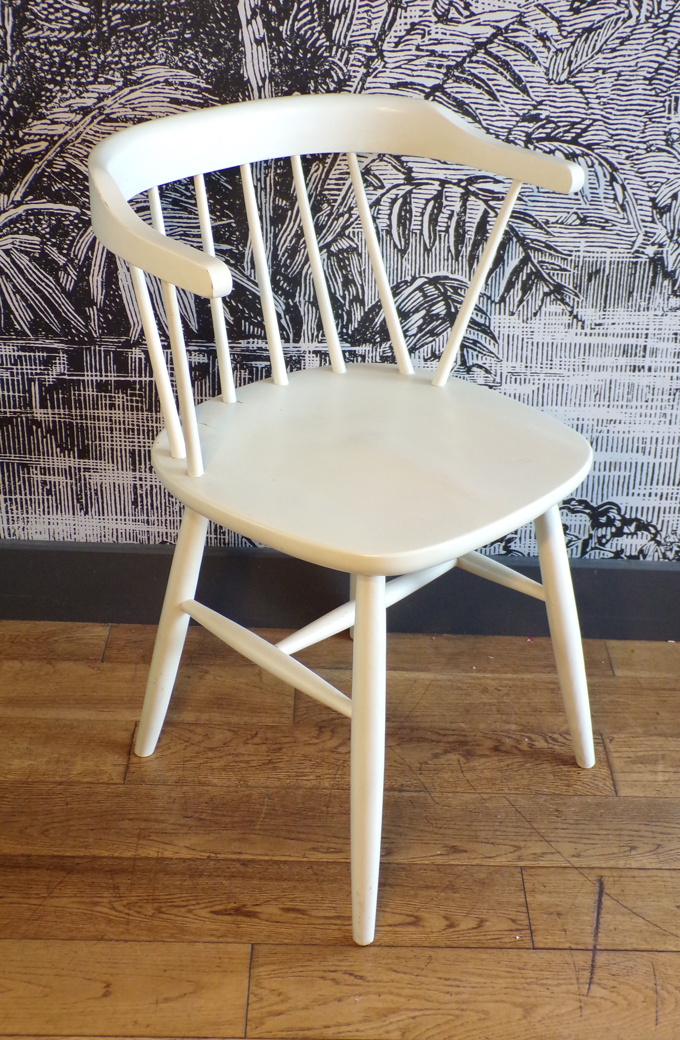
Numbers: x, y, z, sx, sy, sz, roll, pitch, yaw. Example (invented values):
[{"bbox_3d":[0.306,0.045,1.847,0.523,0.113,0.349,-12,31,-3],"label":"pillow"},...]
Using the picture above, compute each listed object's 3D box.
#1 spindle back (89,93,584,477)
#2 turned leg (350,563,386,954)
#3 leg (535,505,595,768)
[{"bbox_3d":[-0.037,-0.256,1.341,0.510,0.324,0.341,-25,41,-37],"label":"spindle back"},{"bbox_3d":[0.028,0.245,1.276,0.034,0.422,0.034,1,18,0],"label":"turned leg"},{"bbox_3d":[0.262,0.144,1.456,0.032,0.429,0.032,-39,44,-26],"label":"leg"}]

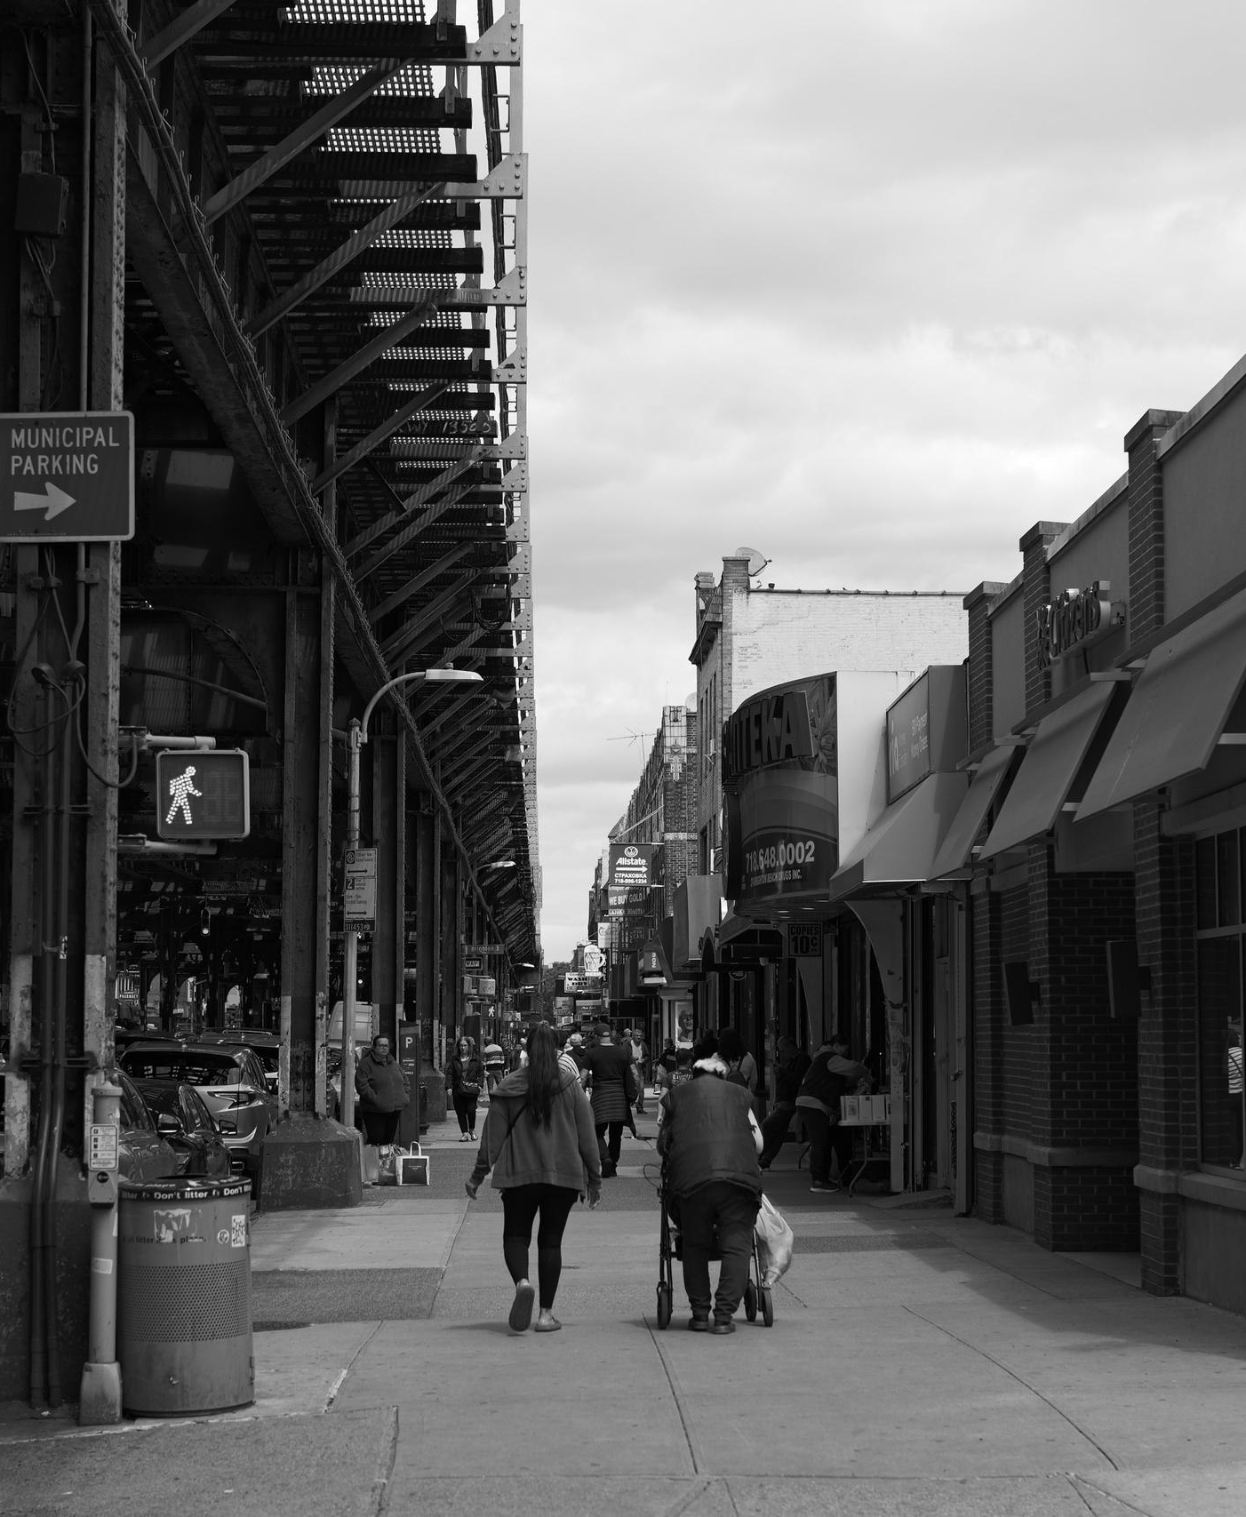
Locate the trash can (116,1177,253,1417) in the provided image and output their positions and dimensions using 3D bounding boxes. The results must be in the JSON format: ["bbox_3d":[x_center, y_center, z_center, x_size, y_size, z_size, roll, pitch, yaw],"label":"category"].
[{"bbox_3d":[-1.931,2.375,13.900,0.600,0.970,0.600,0,-5,-1],"label":"trash can"}]

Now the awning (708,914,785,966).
[{"bbox_3d":[2.281,3.117,55.470,0.850,0.750,10.000,0,-5,-1],"label":"awning"}]

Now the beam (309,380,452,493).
[{"bbox_3d":[-2.014,-2.680,26.337,1.526,0.130,0.120,-37,-3,-4],"label":"beam"}]

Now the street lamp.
[{"bbox_3d":[-2.241,1.738,33.473,1.470,5.440,0.300,0,-5,-2],"label":"street lamp"}]

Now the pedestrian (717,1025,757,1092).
[{"bbox_3d":[0.959,3.071,26.636,0.500,1.630,0.360,0,-5,0],"label":"pedestrian"}]

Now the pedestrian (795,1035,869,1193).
[{"bbox_3d":[2.076,3.519,31.400,0.720,1.560,0.520,1,-5,-11],"label":"pedestrian"}]

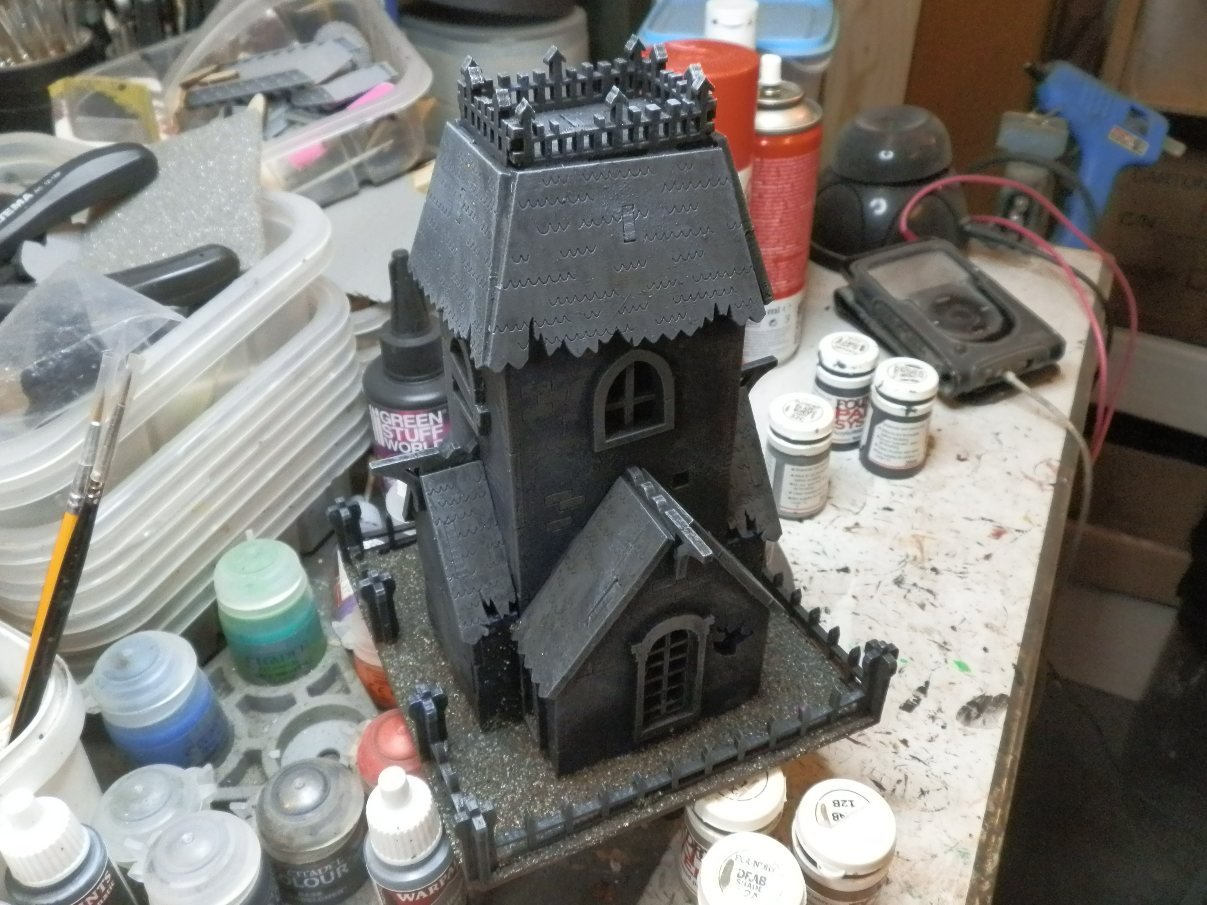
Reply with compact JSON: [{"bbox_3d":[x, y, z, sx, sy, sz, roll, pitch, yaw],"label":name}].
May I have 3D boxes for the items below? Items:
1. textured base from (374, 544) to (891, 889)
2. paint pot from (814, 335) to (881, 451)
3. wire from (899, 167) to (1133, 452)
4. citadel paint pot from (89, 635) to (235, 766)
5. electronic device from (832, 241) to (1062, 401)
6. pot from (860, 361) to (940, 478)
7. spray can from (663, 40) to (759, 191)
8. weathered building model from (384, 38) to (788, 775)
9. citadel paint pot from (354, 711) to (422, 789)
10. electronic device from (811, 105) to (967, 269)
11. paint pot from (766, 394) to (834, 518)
[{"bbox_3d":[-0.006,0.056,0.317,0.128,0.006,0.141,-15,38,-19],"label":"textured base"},{"bbox_3d":[0.114,-0.029,0.463,0.031,0.048,0.031,8,38,13],"label":"paint pot"},{"bbox_3d":[0.242,-0.095,0.582,0.120,0.090,0.200,-2,37,0],"label":"wire"},{"bbox_3d":[-0.148,0.082,0.328,0.037,0.046,0.035,-2,42,2],"label":"citadel paint pot"},{"bbox_3d":[0.200,-0.082,0.578,0.072,0.025,0.114,-16,45,-11],"label":"electronic device"},{"bbox_3d":[0.135,-0.016,0.445,0.031,0.048,0.031,11,39,16],"label":"pot"},{"bbox_3d":[0.042,-0.098,0.457,0.052,0.166,0.052,2,37,5],"label":"spray can"},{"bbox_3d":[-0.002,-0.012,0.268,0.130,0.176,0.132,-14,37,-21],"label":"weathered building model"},{"bbox_3d":[-0.061,0.102,0.310,0.034,0.042,0.034,-1,37,1],"label":"citadel paint pot"},{"bbox_3d":[0.178,-0.172,0.614,0.108,0.082,0.108,9,38,14],"label":"electronic device"},{"bbox_3d":[0.087,0.001,0.442,0.029,0.051,0.029,-1,36,0],"label":"paint pot"}]

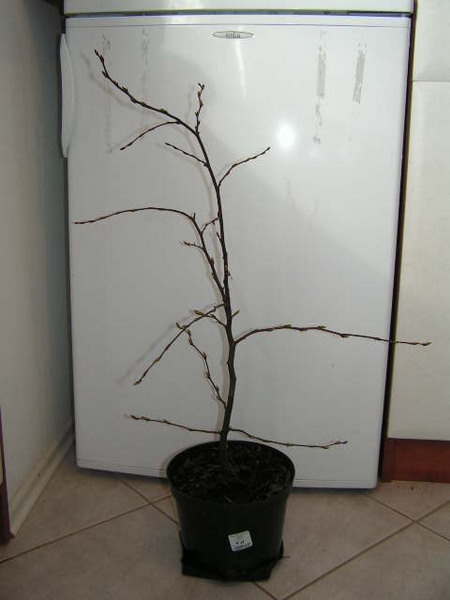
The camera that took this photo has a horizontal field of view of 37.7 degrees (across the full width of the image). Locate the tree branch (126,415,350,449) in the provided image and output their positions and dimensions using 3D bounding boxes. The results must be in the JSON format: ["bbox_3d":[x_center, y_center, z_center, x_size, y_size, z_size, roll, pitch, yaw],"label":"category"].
[{"bbox_3d":[0.018,0.209,1.026,0.347,0.042,0.034,2,12,5],"label":"tree branch"}]

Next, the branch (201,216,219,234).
[{"bbox_3d":[-0.023,-0.114,1.005,0.036,0.034,0.018,8,13,29],"label":"branch"}]

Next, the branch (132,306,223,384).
[{"bbox_3d":[-0.066,0.058,0.928,0.033,0.092,0.176,12,16,42],"label":"branch"}]

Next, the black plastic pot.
[{"bbox_3d":[0.009,0.323,1.031,0.198,0.138,0.198,1,12,0],"label":"black plastic pot"}]

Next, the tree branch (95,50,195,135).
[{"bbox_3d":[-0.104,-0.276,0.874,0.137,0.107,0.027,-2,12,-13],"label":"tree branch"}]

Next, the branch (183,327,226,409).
[{"bbox_3d":[-0.028,0.102,1.040,0.032,0.115,0.107,-10,16,-43],"label":"branch"}]

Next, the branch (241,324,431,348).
[{"bbox_3d":[0.165,0.053,0.999,0.302,0.032,0.029,0,12,-3],"label":"branch"}]

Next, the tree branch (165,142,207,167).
[{"bbox_3d":[-0.055,-0.204,0.924,0.069,0.037,0.019,5,12,21],"label":"tree branch"}]

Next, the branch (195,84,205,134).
[{"bbox_3d":[-0.034,-0.261,0.897,0.015,0.071,0.025,1,12,0],"label":"branch"}]

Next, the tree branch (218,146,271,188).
[{"bbox_3d":[0.027,-0.193,0.957,0.086,0.066,0.026,-5,13,-25],"label":"tree branch"}]

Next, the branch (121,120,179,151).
[{"bbox_3d":[-0.102,-0.222,0.891,0.083,0.045,0.019,-1,12,-7],"label":"branch"}]

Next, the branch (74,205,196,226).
[{"bbox_3d":[-0.140,-0.129,1.023,0.198,0.035,0.022,3,12,7],"label":"branch"}]

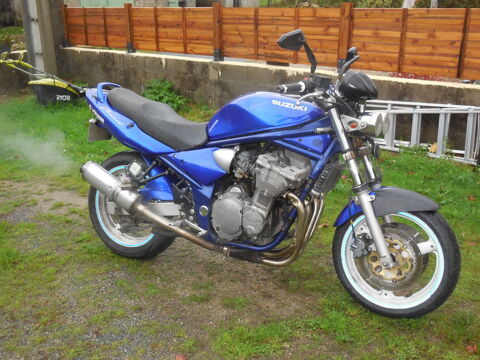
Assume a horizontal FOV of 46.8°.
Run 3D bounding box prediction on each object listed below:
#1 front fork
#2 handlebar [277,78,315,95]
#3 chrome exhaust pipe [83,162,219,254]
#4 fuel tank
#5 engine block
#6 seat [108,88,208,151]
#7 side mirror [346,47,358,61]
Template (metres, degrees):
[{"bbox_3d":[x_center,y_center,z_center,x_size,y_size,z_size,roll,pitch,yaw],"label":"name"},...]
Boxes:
[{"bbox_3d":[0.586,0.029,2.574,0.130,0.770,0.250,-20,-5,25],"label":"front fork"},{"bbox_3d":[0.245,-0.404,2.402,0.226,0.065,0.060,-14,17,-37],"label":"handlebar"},{"bbox_3d":[-0.470,0.158,2.856,0.860,0.170,0.170,27,12,13],"label":"chrome exhaust pipe"},{"bbox_3d":[0.114,-0.299,2.767,0.610,0.250,0.300,8,7,24],"label":"fuel tank"},{"bbox_3d":[0.138,0.077,2.783,0.465,0.505,0.430,8,7,24],"label":"engine block"},{"bbox_3d":[-0.428,-0.330,3.014,0.660,0.280,0.270,8,7,24],"label":"seat"},{"bbox_3d":[0.578,-0.650,2.860,0.045,0.080,0.130,5,6,-1],"label":"side mirror"}]

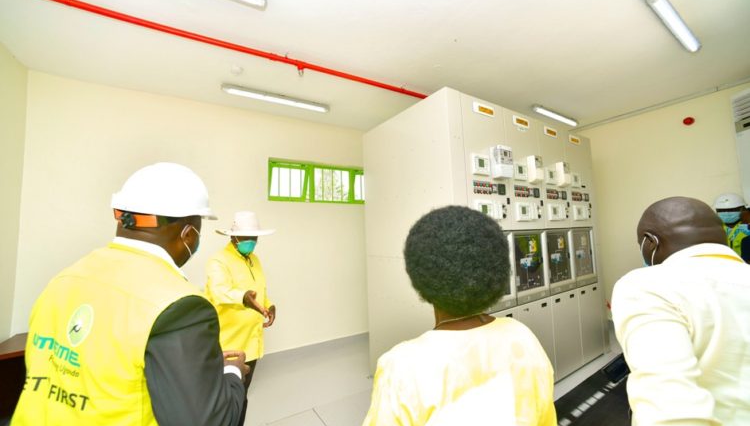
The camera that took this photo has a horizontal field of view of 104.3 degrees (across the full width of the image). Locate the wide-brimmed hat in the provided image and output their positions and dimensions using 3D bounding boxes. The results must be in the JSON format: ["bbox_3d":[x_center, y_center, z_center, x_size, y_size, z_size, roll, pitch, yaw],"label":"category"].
[{"bbox_3d":[-0.913,0.075,2.070,0.390,0.155,0.360,-5,-5,41],"label":"wide-brimmed hat"}]

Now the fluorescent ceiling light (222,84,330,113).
[{"bbox_3d":[-1.107,-1.335,3.433,1.230,0.090,0.120,1,-5,-33],"label":"fluorescent ceiling light"}]

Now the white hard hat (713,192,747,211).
[{"bbox_3d":[3.460,-0.112,2.850,0.280,0.160,0.225,0,-4,-25],"label":"white hard hat"}]

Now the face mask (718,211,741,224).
[{"bbox_3d":[3.401,0.043,2.800,0.080,0.105,0.155,0,-4,-25],"label":"face mask"}]

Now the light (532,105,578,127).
[{"bbox_3d":[2.642,-1.390,4.230,1.260,0.090,0.120,1,-5,-33],"label":"light"}]

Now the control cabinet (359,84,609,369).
[{"bbox_3d":[1.373,0.419,3.597,2.629,2.779,1.347,1,-5,-33],"label":"control cabinet"}]

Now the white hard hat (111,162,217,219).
[{"bbox_3d":[-0.613,-0.064,0.870,0.225,0.155,0.285,-3,-4,12],"label":"white hard hat"}]

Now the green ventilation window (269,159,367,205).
[{"bbox_3d":[-0.675,-0.443,4.475,1.863,0.583,0.090,1,-5,-33],"label":"green ventilation window"}]

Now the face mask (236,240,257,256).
[{"bbox_3d":[-0.884,0.238,2.010,0.085,0.115,0.135,-5,-5,41],"label":"face mask"}]

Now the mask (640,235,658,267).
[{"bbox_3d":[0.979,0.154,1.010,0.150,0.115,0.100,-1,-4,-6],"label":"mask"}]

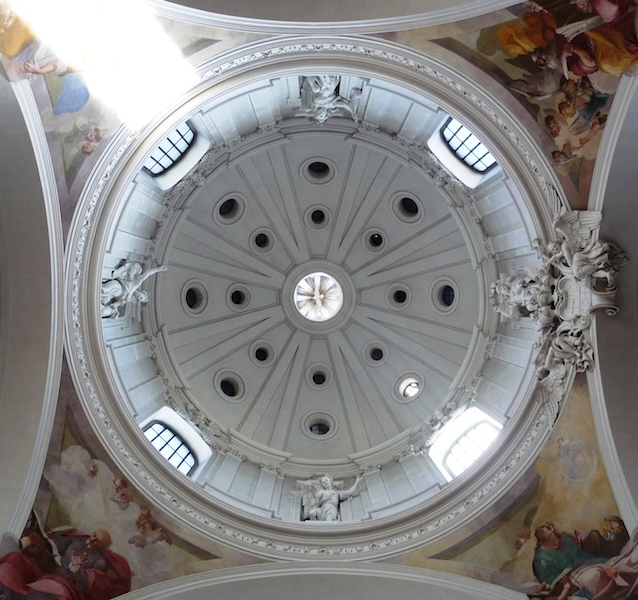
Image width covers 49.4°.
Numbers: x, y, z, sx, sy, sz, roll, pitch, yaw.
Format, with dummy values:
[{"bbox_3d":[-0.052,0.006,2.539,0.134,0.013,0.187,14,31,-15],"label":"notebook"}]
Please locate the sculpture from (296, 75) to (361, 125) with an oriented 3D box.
[{"bbox_3d":[0.300,-6.200,21.700,2.100,2.700,1.200,0,-90,0],"label":"sculpture"}]

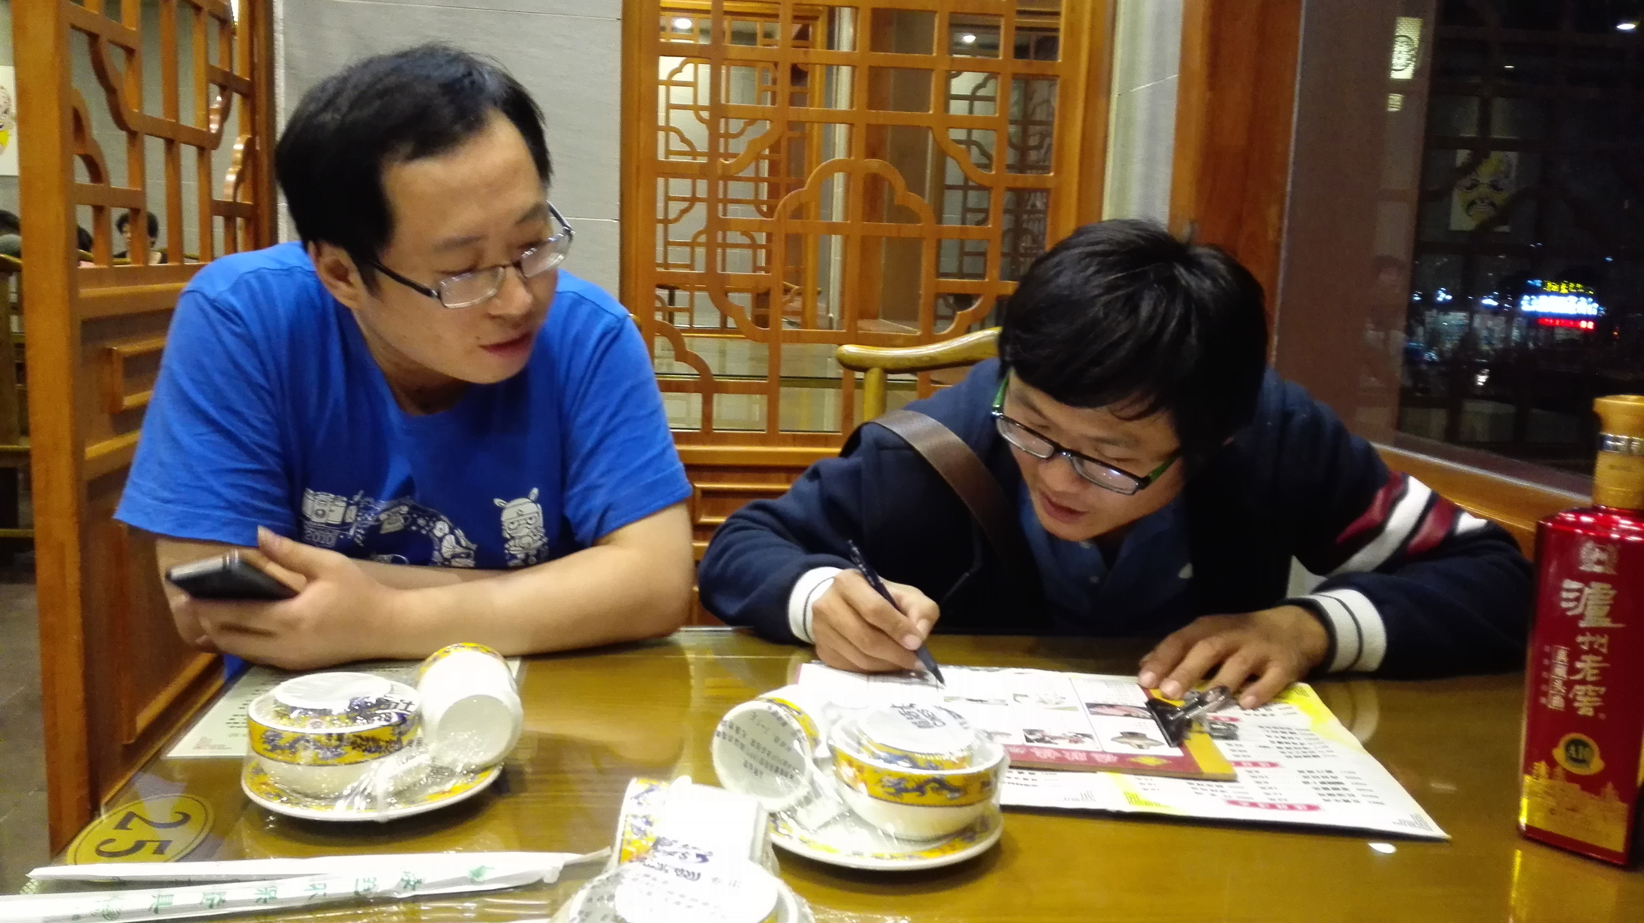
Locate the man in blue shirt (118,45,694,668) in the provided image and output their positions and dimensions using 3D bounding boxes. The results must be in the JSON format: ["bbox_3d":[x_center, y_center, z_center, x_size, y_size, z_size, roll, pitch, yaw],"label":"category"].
[{"bbox_3d":[-0.386,0.266,1.204,0.520,1.240,0.640,1,9,-6],"label":"man in blue shirt"}]

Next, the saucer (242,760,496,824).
[{"bbox_3d":[-0.278,0.199,0.754,0.148,0.021,0.148,1,9,-9],"label":"saucer"}]

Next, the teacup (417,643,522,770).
[{"bbox_3d":[-0.230,0.164,0.804,0.068,0.068,0.060,-2,15,-21],"label":"teacup"}]

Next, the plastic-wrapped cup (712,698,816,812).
[{"bbox_3d":[-0.026,0.174,0.755,0.068,0.068,0.058,5,7,20],"label":"plastic-wrapped cup"}]

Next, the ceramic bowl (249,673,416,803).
[{"bbox_3d":[-0.287,0.165,0.725,0.099,0.050,0.099,2,8,0],"label":"ceramic bowl"}]

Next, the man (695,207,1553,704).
[{"bbox_3d":[0.242,0.344,1.215,0.710,1.100,0.750,3,8,6],"label":"man"}]

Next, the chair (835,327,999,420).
[{"bbox_3d":[0.311,0.371,1.400,0.570,1.030,0.540,1,9,-9],"label":"chair"}]

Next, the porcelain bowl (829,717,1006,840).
[{"bbox_3d":[0.054,0.182,0.704,0.100,0.049,0.100,2,8,0],"label":"porcelain bowl"}]

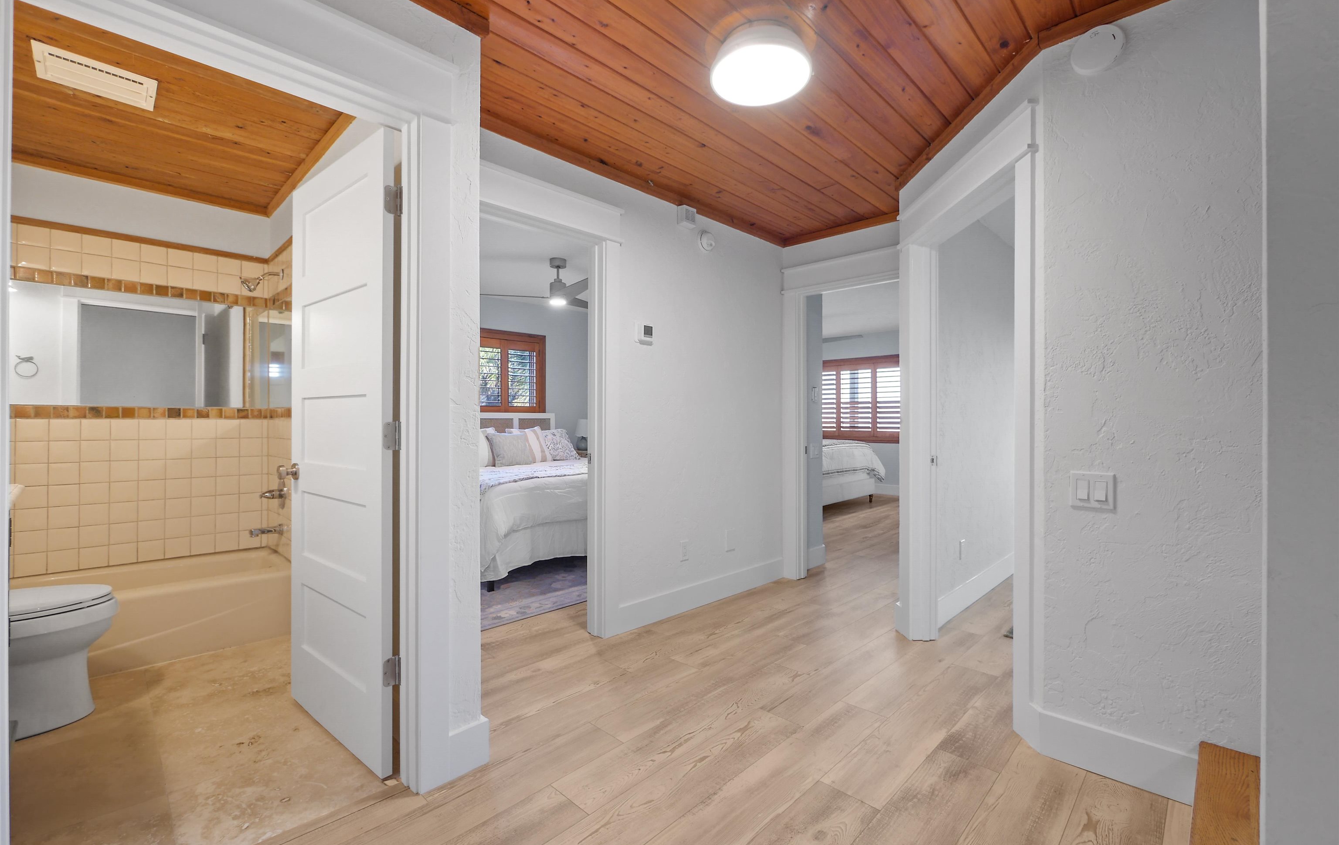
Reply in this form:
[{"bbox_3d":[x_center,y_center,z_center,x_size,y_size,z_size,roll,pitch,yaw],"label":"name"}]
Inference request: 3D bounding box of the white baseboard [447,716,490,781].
[{"bbox_3d":[-0.653,1.054,1.756,0.020,0.140,0.135,0,0,45],"label":"white baseboard"}]

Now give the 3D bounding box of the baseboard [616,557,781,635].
[{"bbox_3d":[0.261,1.054,3.397,1.545,0.140,0.020,0,0,-44],"label":"baseboard"}]

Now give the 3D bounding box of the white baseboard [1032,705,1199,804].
[{"bbox_3d":[1.406,1.054,1.715,0.386,0.140,0.020,0,0,42],"label":"white baseboard"}]

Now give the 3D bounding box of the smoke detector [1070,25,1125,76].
[{"bbox_3d":[1.371,-1.195,1.737,0.138,0.138,0.034,0,0,42],"label":"smoke detector"}]

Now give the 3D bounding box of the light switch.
[{"bbox_3d":[1.371,0.219,1.755,0.116,0.116,0.012,0,0,42],"label":"light switch"}]

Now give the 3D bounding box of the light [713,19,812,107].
[{"bbox_3d":[0.328,-1.282,1.951,0.354,0.079,0.354,0,0,0],"label":"light"}]

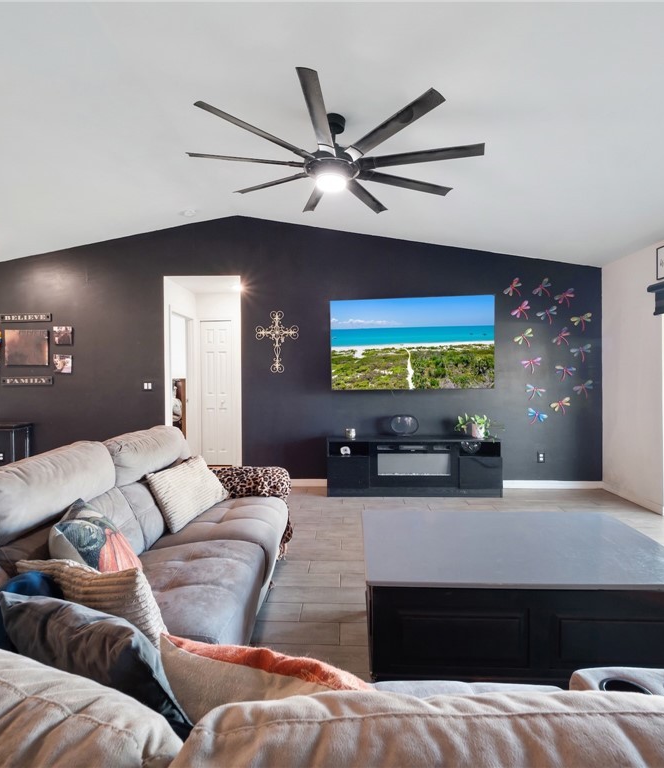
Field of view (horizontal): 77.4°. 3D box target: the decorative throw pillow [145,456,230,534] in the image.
[{"bbox_3d":[-0.860,0.628,2.480,0.130,0.360,0.470,-38,-8,24],"label":"decorative throw pillow"}]

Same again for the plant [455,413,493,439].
[{"bbox_3d":[1.485,0.437,4.330,0.400,0.280,0.270,0,1,1],"label":"plant"}]

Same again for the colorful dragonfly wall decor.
[{"bbox_3d":[2.350,-0.753,4.530,0.230,0.213,0.030,0,1,1],"label":"colorful dragonfly wall decor"}]

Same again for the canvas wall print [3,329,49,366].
[{"bbox_3d":[-3.514,-0.416,4.770,0.510,0.410,0.030,0,1,2],"label":"canvas wall print"}]

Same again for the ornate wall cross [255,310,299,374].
[{"bbox_3d":[-0.617,-0.472,4.700,0.489,0.699,0.025,0,1,1],"label":"ornate wall cross"}]

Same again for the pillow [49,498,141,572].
[{"bbox_3d":[-0.855,0.637,1.575,0.140,0.420,0.420,-39,12,-19],"label":"pillow"}]

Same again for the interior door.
[{"bbox_3d":[-1.626,0.130,5.857,0.421,2.033,0.037,0,1,1],"label":"interior door"}]

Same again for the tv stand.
[{"bbox_3d":[0.870,0.885,4.520,1.819,0.602,0.355,0,1,1],"label":"tv stand"}]

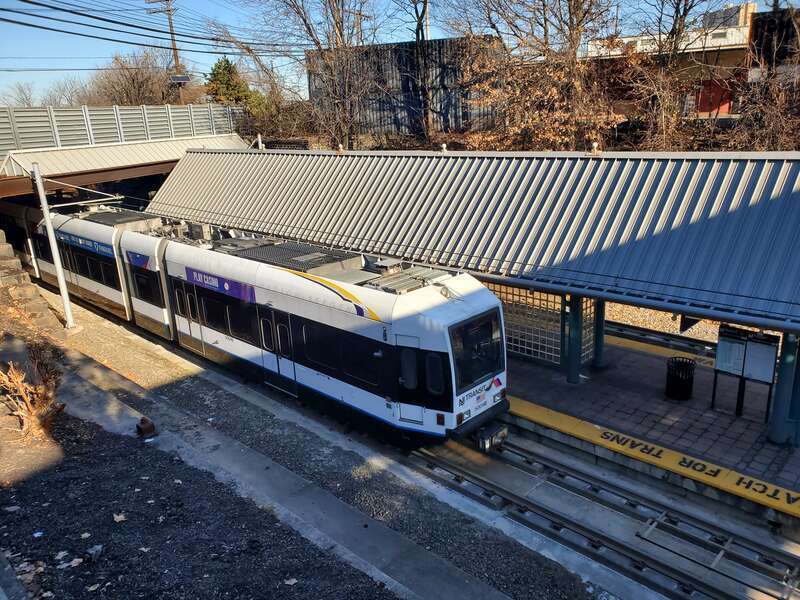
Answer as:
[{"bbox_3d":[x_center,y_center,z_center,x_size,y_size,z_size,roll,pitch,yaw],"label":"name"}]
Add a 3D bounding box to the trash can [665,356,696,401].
[{"bbox_3d":[6.765,1.903,14.485,0.635,0.855,0.635,6,19,26],"label":"trash can"}]

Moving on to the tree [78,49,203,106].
[{"bbox_3d":[-20.990,-16.369,49.317,9.400,7.920,8.200,-9,18,-20],"label":"tree"}]

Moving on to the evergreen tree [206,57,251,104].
[{"bbox_3d":[-11.861,-13.775,42.276,3.300,6.240,3.200,-7,18,-13],"label":"evergreen tree"}]

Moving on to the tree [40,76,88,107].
[{"bbox_3d":[-31.675,-17.771,57.510,4.600,6.800,4.400,-11,19,-26],"label":"tree"}]

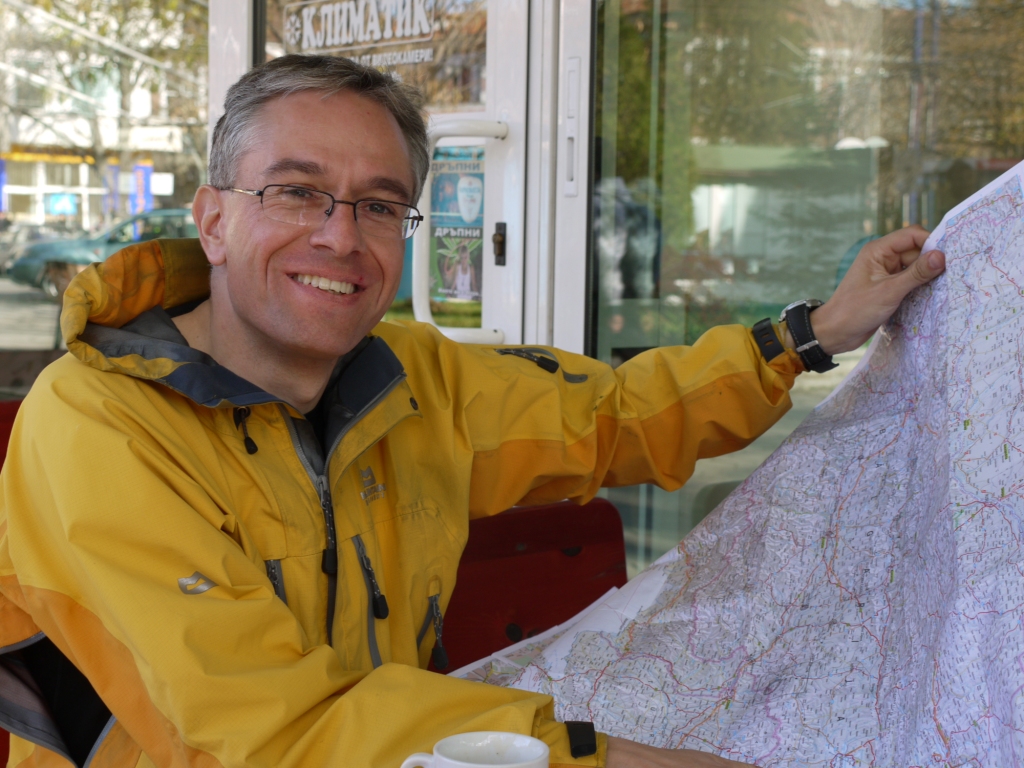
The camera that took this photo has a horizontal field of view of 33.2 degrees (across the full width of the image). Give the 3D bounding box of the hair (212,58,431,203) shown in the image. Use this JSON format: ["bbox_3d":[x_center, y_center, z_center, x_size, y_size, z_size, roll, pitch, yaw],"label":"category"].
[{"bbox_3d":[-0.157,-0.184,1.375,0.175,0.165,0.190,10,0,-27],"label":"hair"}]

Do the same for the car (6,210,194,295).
[{"bbox_3d":[-5.480,-1.985,26.300,4.350,1.410,1.700,0,5,-15],"label":"car"}]

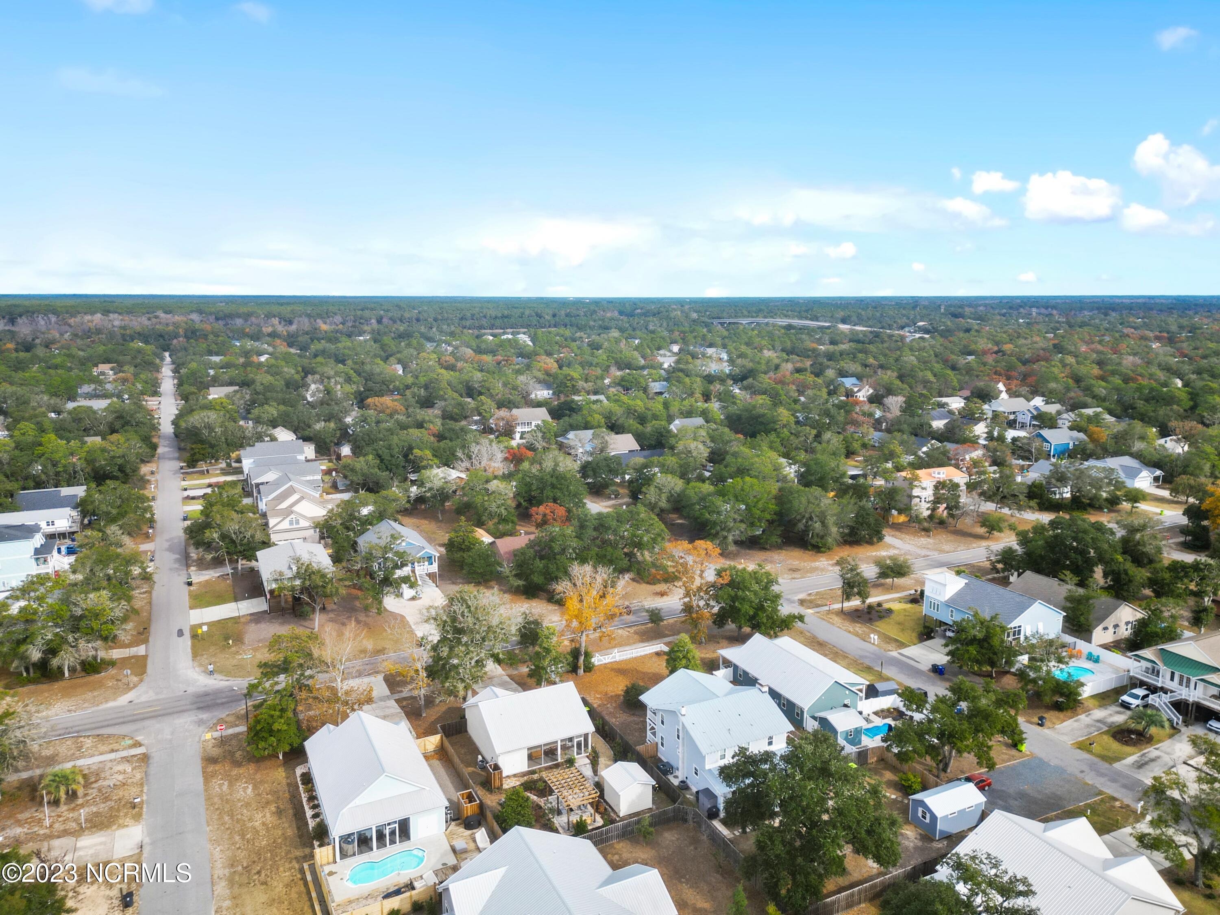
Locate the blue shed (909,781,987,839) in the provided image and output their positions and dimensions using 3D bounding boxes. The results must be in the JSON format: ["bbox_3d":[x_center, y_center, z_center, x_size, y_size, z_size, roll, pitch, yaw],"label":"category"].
[{"bbox_3d":[33.800,34.880,84.814,6.900,3.350,3.900,-5,12,-26],"label":"blue shed"}]

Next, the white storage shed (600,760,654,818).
[{"bbox_3d":[1.959,34.935,89.177,4.300,3.300,4.300,-6,12,-26],"label":"white storage shed"}]

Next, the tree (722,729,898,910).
[{"bbox_3d":[18.221,32.263,75.499,15.500,12.000,16.000,0,11,0],"label":"tree"}]

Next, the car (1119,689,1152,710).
[{"bbox_3d":[69.313,31.473,111.363,4.800,1.740,1.880,-7,13,-30],"label":"car"}]

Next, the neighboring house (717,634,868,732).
[{"bbox_3d":[25.052,28.742,115.187,12.400,5.550,19.300,-5,12,-26],"label":"neighboring house"}]

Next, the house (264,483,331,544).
[{"bbox_3d":[-68.389,12.493,185.184,13.600,9.000,21.500,-5,12,-26],"label":"house"}]

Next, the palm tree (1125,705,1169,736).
[{"bbox_3d":[65.195,32.211,102.731,4.409,3.585,4.409,-6,12,-26],"label":"palm tree"}]

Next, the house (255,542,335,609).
[{"bbox_3d":[-56.236,20.660,151.657,11.500,7.300,17.600,-6,12,-26],"label":"house"}]

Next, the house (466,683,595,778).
[{"bbox_3d":[-9.954,31.051,101.728,11.900,6.100,12.400,-6,12,-26],"label":"house"}]

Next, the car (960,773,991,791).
[{"bbox_3d":[39.110,35.448,91.624,4.450,1.430,1.800,-6,12,-26],"label":"car"}]

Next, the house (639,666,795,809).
[{"bbox_3d":[12.234,30.428,94.168,11.500,8.500,16.700,-5,12,-26],"label":"house"}]

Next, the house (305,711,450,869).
[{"bbox_3d":[-24.920,32.546,88.578,10.900,6.400,19.400,-5,12,-26],"label":"house"}]

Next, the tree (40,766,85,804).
[{"bbox_3d":[-57.131,34.141,88.608,4.800,3.200,4.600,0,11,0],"label":"tree"}]

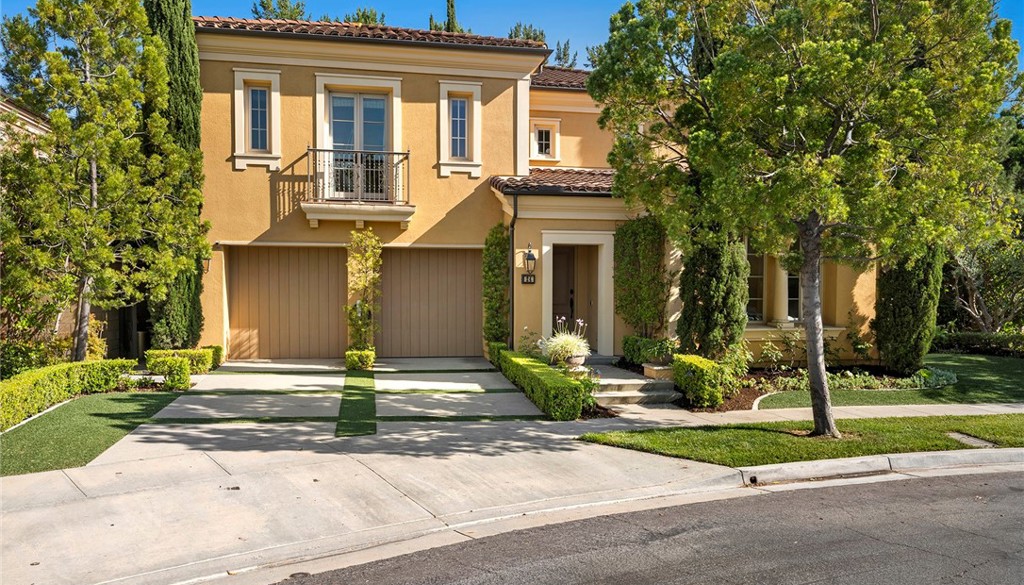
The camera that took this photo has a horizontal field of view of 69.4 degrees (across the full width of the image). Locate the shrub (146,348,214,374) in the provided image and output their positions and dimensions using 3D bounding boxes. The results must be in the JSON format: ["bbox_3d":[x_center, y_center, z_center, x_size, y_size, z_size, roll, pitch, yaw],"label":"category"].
[{"bbox_3d":[-6.117,1.279,13.650,1.050,0.450,0.450,0,1,-11],"label":"shrub"}]

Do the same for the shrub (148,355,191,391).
[{"bbox_3d":[-5.588,1.327,12.069,0.610,0.520,0.440,0,1,-11],"label":"shrub"}]

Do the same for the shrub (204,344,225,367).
[{"bbox_3d":[-5.940,1.262,14.343,0.410,0.420,0.800,0,1,-11],"label":"shrub"}]

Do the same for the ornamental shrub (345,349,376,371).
[{"bbox_3d":[-2.976,1.294,14.542,0.560,0.400,0.570,0,1,-11],"label":"ornamental shrub"}]

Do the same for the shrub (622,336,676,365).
[{"bbox_3d":[2.715,1.173,14.691,0.880,0.480,0.700,0,1,-11],"label":"shrub"}]

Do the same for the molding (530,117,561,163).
[{"bbox_3d":[0.867,-3.954,19.165,0.890,1.100,0.120,0,1,-11],"label":"molding"}]

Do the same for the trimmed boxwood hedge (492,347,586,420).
[{"bbox_3d":[0.393,1.418,12.219,0.420,0.580,4.250,0,1,-11],"label":"trimmed boxwood hedge"}]

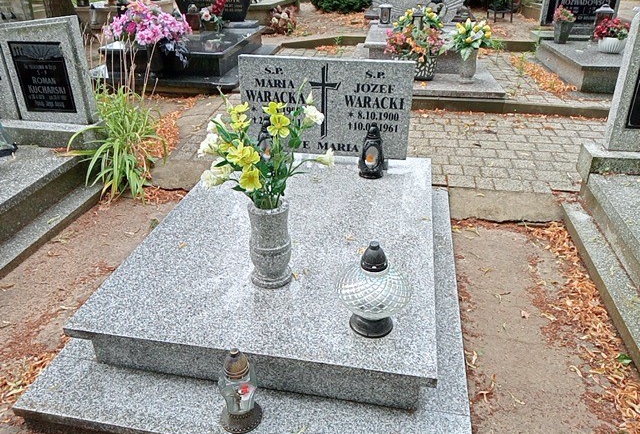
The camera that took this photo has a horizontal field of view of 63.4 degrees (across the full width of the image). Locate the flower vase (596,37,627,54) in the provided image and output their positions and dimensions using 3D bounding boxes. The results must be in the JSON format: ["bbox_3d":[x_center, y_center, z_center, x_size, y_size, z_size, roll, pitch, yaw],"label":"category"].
[{"bbox_3d":[2.758,-1.615,4.881,0.260,0.110,0.260,6,29,9],"label":"flower vase"}]

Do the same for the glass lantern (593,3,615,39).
[{"bbox_3d":[2.910,-1.999,5.327,0.170,0.349,0.170,6,29,9],"label":"glass lantern"}]

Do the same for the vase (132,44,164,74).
[{"bbox_3d":[-1.587,-1.449,4.745,0.261,0.264,0.261,5,29,9],"label":"vase"}]

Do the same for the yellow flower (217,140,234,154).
[{"bbox_3d":[-0.299,-0.223,1.641,0.050,0.038,0.038,6,29,9],"label":"yellow flower"}]

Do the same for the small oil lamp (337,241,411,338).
[{"bbox_3d":[0.160,0.200,1.502,0.215,0.288,0.215,5,29,9],"label":"small oil lamp"}]

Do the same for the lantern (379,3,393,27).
[{"bbox_3d":[0.710,-2.169,5.574,0.145,0.218,0.145,6,29,9],"label":"lantern"}]

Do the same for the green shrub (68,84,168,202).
[{"bbox_3d":[-1.123,-0.419,2.804,0.515,0.524,0.453,5,29,9],"label":"green shrub"}]

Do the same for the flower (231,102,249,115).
[{"bbox_3d":[-0.236,-0.318,1.517,0.053,0.041,0.051,5,29,9],"label":"flower"}]

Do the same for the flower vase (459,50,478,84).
[{"bbox_3d":[1.232,-1.237,4.249,0.164,0.251,0.164,5,29,9],"label":"flower vase"}]

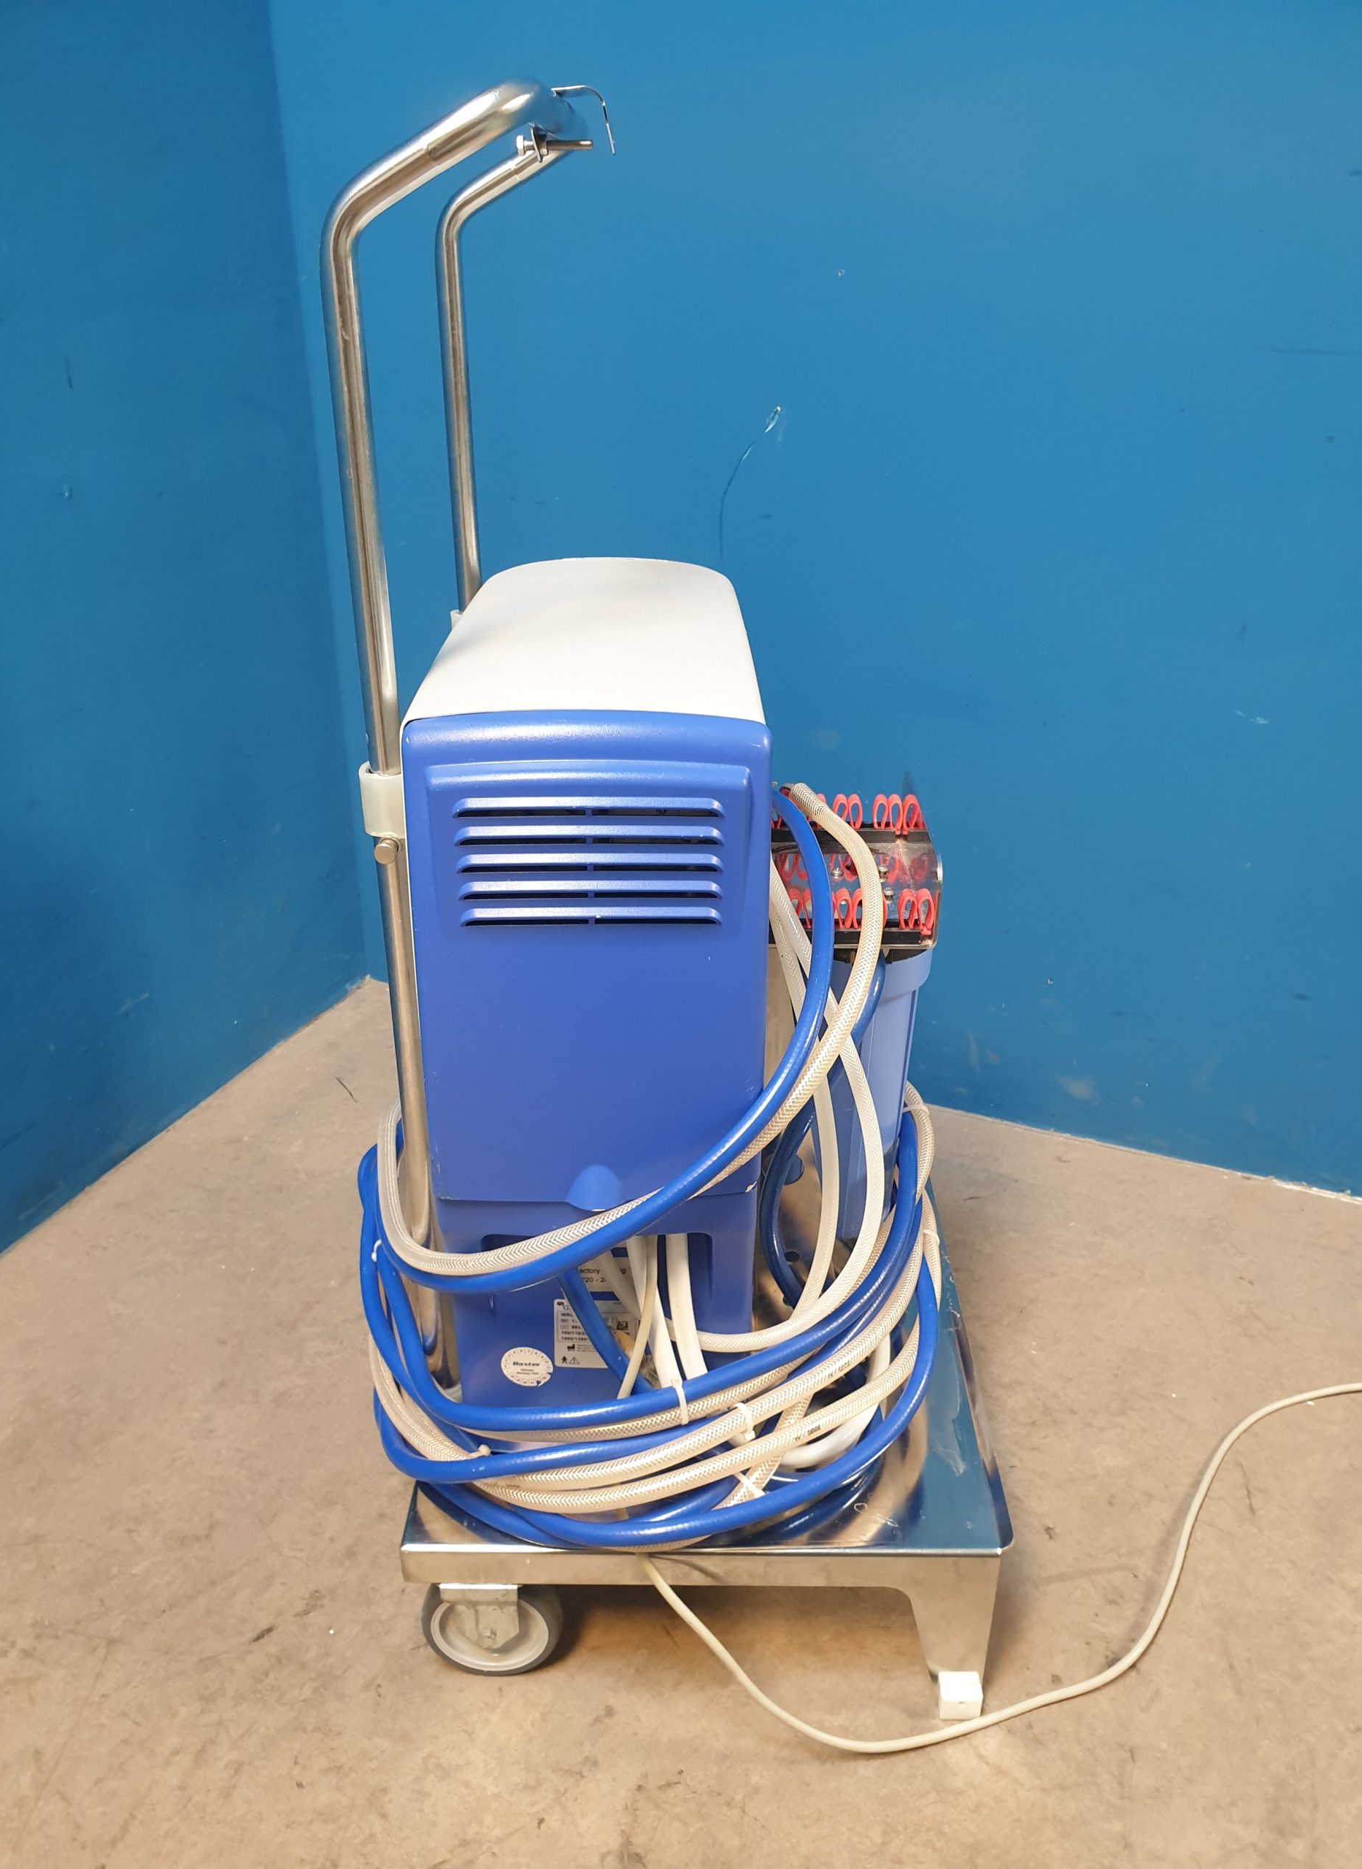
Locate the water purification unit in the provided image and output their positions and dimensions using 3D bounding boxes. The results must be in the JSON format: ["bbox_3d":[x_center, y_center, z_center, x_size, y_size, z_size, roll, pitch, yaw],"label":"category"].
[{"bbox_3d":[0.016,-0.029,1.286,0.526,1.269,0.702,1,26,0],"label":"water purification unit"}]

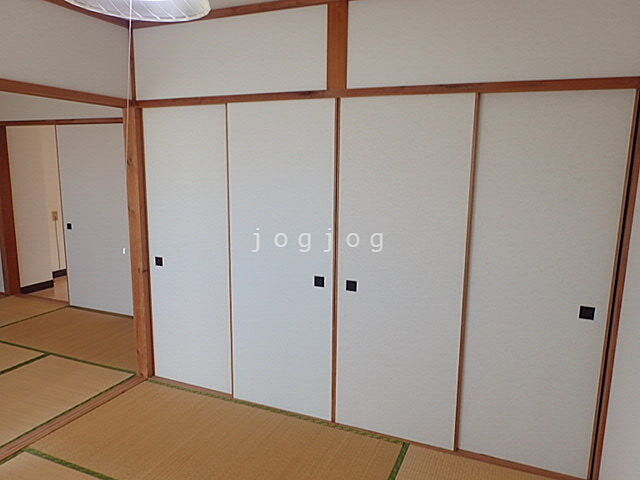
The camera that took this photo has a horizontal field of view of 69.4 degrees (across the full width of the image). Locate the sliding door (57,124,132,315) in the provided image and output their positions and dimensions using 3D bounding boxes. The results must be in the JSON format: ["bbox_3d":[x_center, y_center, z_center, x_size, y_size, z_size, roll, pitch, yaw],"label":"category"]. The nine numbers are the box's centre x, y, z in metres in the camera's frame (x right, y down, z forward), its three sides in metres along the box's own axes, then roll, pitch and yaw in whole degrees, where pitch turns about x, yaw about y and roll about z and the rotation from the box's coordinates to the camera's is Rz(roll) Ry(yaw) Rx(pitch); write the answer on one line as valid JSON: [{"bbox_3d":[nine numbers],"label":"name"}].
[{"bbox_3d":[-2.089,-0.179,4.352,0.870,1.770,0.045,5,10,22],"label":"sliding door"}]

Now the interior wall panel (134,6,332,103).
[{"bbox_3d":[-0.548,-1.023,2.595,1.260,0.415,0.050,5,10,22],"label":"interior wall panel"}]

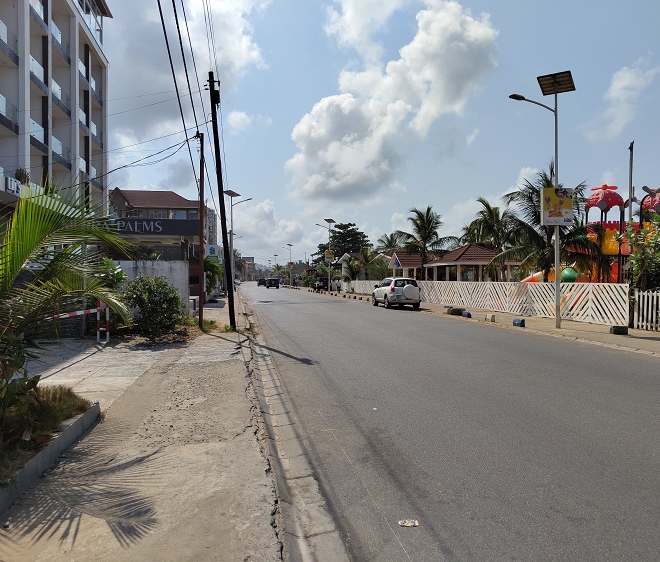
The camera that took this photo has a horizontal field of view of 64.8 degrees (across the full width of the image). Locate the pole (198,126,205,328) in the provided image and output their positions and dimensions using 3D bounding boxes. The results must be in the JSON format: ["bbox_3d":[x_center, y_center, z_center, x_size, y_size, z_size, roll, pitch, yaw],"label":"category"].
[{"bbox_3d":[-3.870,-1.500,15.700,0.200,5.920,0.200,0,0,-10],"label":"pole"}]

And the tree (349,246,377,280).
[{"bbox_3d":[3.550,-1.140,55.000,3.200,5.100,3.200,0,0,-10],"label":"tree"}]

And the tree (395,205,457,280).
[{"bbox_3d":[7.150,-2.050,38.500,4.700,7.000,4.700,0,0,-10],"label":"tree"}]

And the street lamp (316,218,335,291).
[{"bbox_3d":[-0.430,-2.680,56.400,2.150,8.100,1.200,0,0,-10],"label":"street lamp"}]

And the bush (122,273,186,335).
[{"bbox_3d":[-4.790,0.660,14.200,1.700,1.680,1.750,0,0,-10],"label":"bush"}]

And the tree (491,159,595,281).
[{"bbox_3d":[10.300,-2.100,25.000,5.400,7.200,5.400,0,0,-10],"label":"tree"}]

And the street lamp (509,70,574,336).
[{"bbox_3d":[6.600,-2.560,16.200,2.200,8.100,1.200,0,0,-10],"label":"street lamp"}]

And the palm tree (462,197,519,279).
[{"bbox_3d":[9.600,-1.780,30.500,4.400,6.500,4.400,0,0,-10],"label":"palm tree"}]

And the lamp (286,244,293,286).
[{"bbox_3d":[-7.550,-2.680,94.900,2.150,8.100,1.200,0,0,-10],"label":"lamp"}]

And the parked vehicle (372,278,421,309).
[{"bbox_3d":[3.750,0.710,30.100,1.830,1.700,4.550,0,0,-9],"label":"parked vehicle"}]

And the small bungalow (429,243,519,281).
[{"bbox_3d":[10.480,-0.600,37.950,5.700,4.100,6.000,0,0,-10],"label":"small bungalow"}]

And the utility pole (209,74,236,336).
[{"bbox_3d":[-3.200,-2.390,15.600,0.450,7.770,0.350,-5,0,-10],"label":"utility pole"}]

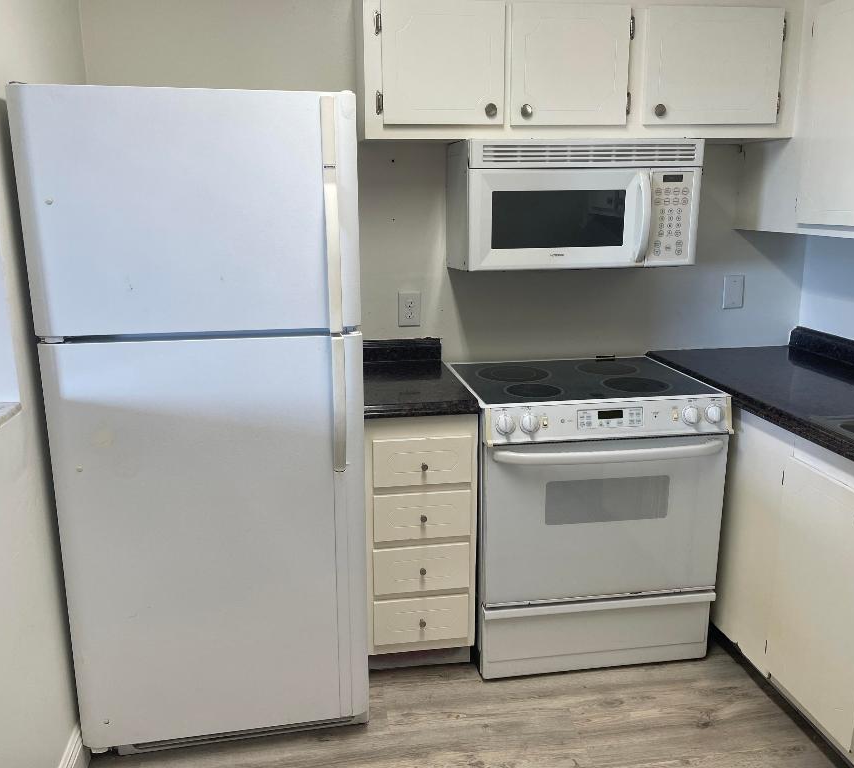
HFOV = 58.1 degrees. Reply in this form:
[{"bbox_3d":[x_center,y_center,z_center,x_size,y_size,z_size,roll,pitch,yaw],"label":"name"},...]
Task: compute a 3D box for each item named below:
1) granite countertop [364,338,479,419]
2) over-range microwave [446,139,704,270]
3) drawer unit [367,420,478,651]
[{"bbox_3d":[-0.067,-0.032,2.547,0.353,0.119,0.626,-2,14,-8],"label":"granite countertop"},{"bbox_3d":[0.480,-0.601,2.606,0.759,0.408,0.401,-2,14,-8],"label":"over-range microwave"},{"bbox_3d":[-0.064,0.404,2.648,0.351,0.777,0.633,-2,14,-8],"label":"drawer unit"}]

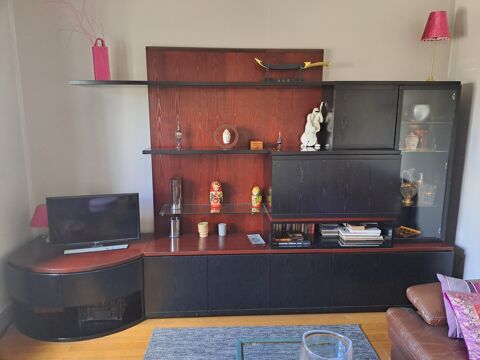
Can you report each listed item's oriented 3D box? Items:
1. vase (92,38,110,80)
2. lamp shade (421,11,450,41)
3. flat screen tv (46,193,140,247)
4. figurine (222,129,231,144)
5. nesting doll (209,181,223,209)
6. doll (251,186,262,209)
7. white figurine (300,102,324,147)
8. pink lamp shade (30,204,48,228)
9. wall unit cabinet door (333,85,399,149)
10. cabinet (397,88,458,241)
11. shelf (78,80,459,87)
[{"bbox_3d":[-1.163,-1.004,2.917,0.121,0.343,0.092,-1,9,-3],"label":"vase"},{"bbox_3d":[1.692,-1.321,2.970,0.221,0.198,0.221,-1,9,-3],"label":"lamp shade"},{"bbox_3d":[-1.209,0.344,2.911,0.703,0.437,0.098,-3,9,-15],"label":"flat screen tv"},{"bbox_3d":[-0.110,-0.369,2.967,0.074,0.130,0.052,-1,9,-3],"label":"figurine"},{"bbox_3d":[-0.206,0.139,3.088,0.116,0.254,0.116,-1,9,-3],"label":"nesting doll"},{"bbox_3d":[0.154,0.161,3.087,0.090,0.209,0.090,-1,9,-3],"label":"doll"},{"bbox_3d":[0.654,-0.492,3.133,0.193,0.408,0.138,-1,9,-3],"label":"white figurine"},{"bbox_3d":[-1.748,0.318,3.088,0.198,0.172,0.198,-1,9,-3],"label":"pink lamp shade"},{"bbox_3d":[1.034,-0.511,2.865,0.535,0.517,0.029,-1,9,-3],"label":"wall unit cabinet door"},{"bbox_3d":[1.551,-0.144,3.162,0.526,1.343,0.431,-1,9,-3],"label":"cabinet"},{"bbox_3d":[0.225,-0.816,3.002,3.174,0.035,0.414,-1,9,-3],"label":"shelf"}]

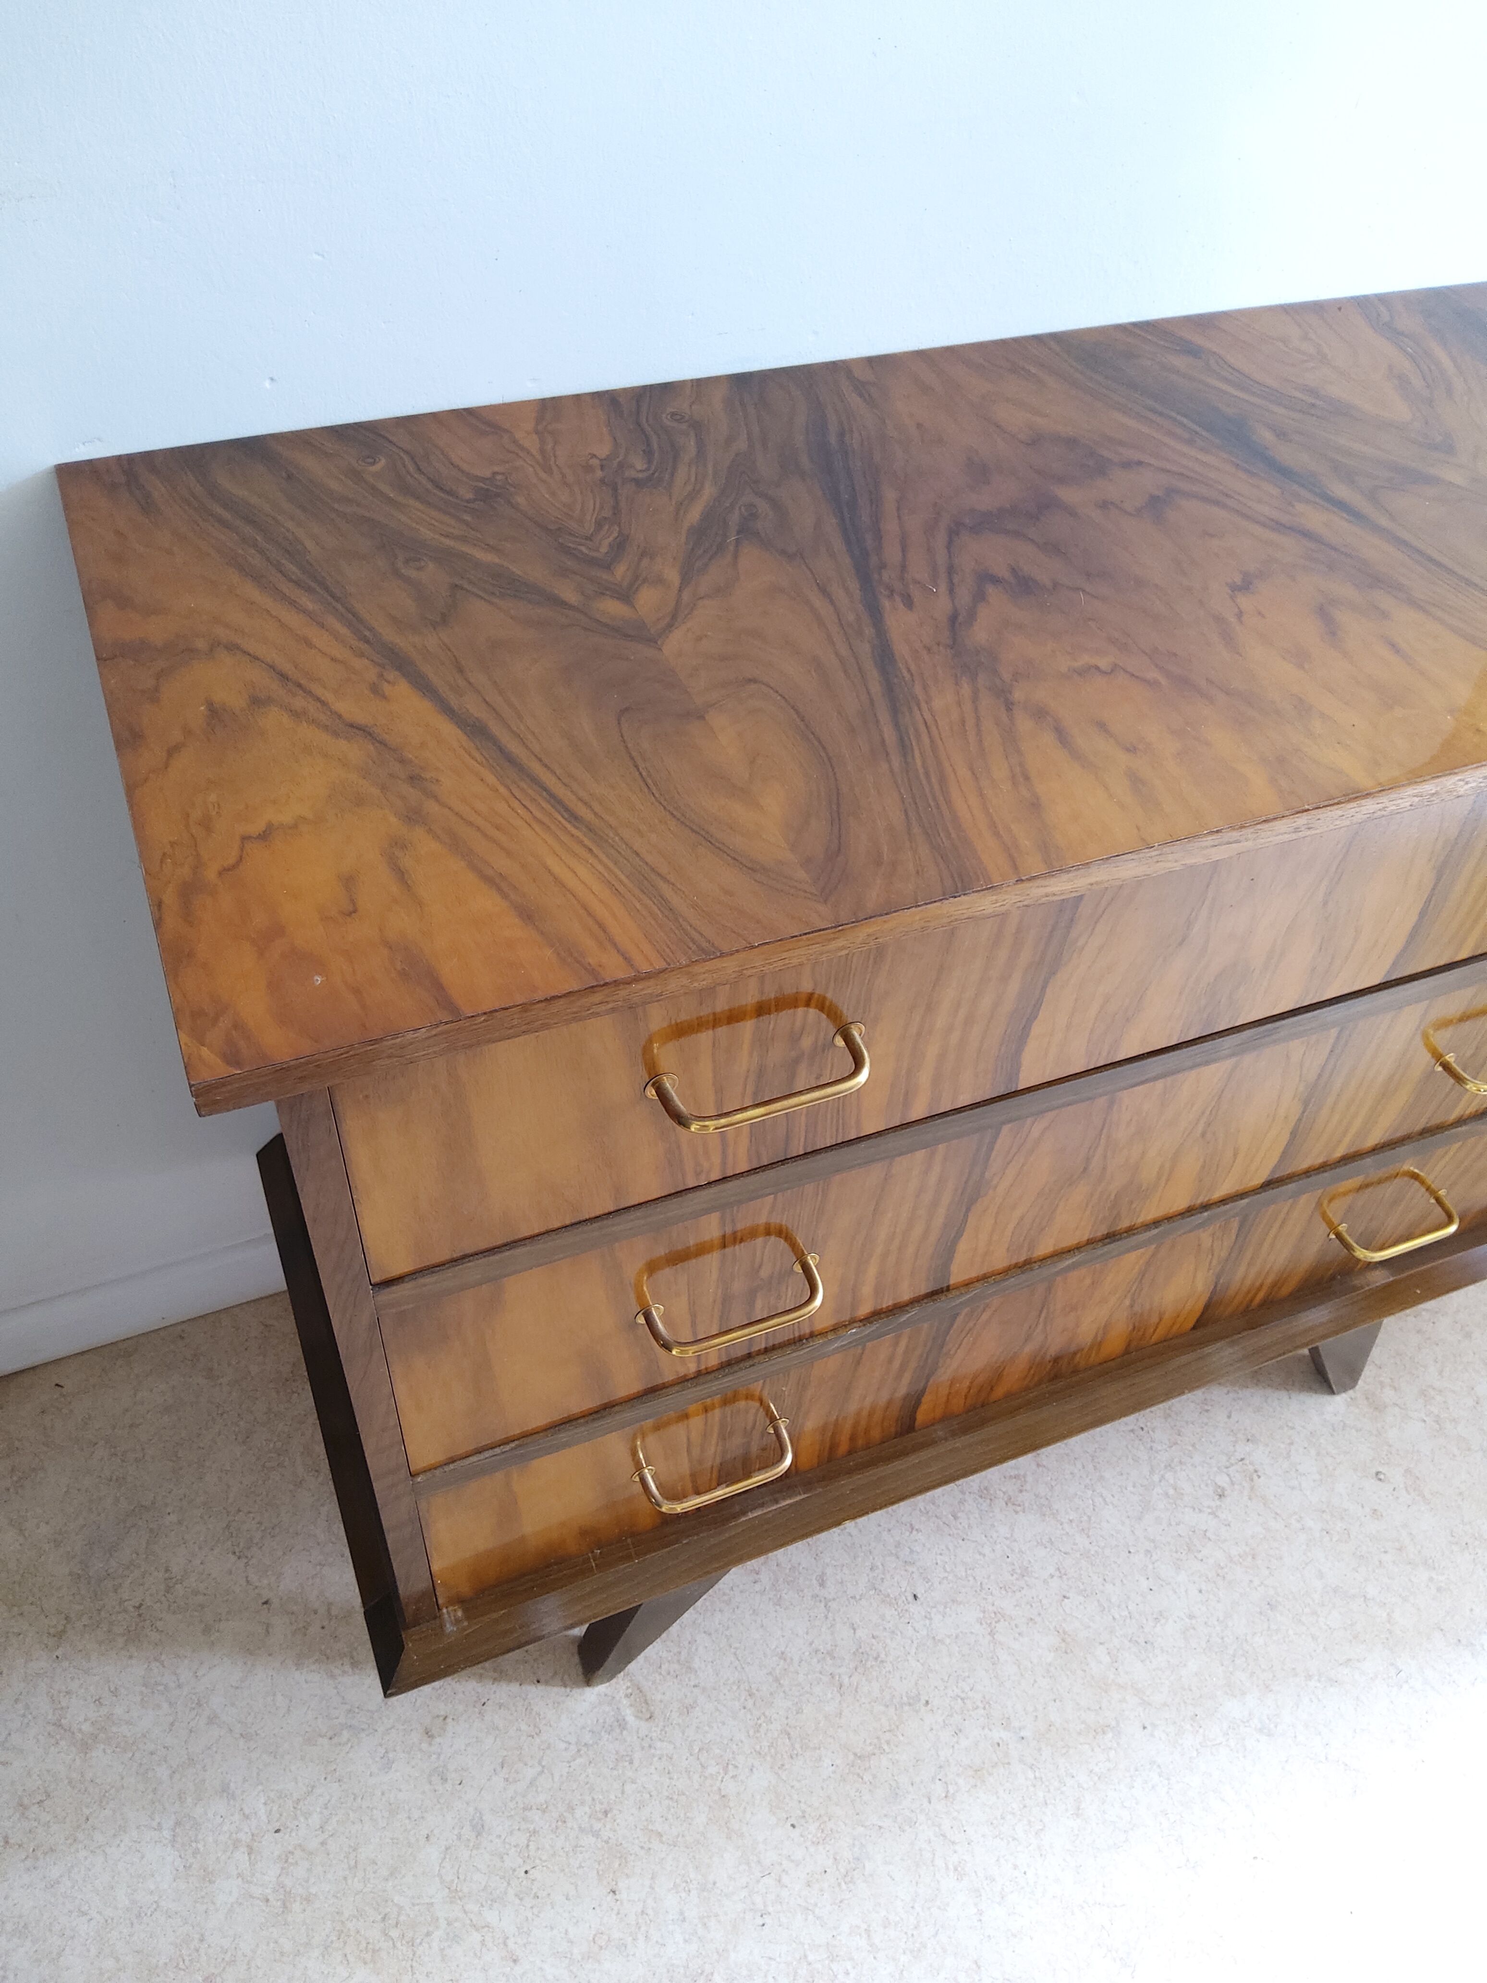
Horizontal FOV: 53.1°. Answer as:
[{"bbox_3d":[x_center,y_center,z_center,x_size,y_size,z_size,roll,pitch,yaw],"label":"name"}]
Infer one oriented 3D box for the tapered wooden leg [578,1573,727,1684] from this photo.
[{"bbox_3d":[-0.060,0.464,1.145,0.137,0.170,0.035,-14,50,-18],"label":"tapered wooden leg"}]

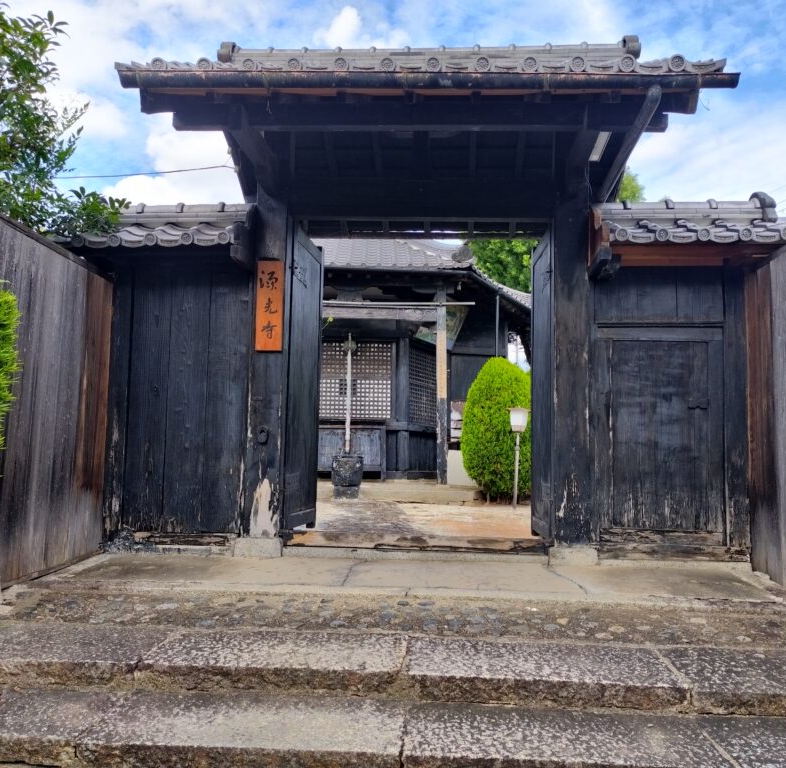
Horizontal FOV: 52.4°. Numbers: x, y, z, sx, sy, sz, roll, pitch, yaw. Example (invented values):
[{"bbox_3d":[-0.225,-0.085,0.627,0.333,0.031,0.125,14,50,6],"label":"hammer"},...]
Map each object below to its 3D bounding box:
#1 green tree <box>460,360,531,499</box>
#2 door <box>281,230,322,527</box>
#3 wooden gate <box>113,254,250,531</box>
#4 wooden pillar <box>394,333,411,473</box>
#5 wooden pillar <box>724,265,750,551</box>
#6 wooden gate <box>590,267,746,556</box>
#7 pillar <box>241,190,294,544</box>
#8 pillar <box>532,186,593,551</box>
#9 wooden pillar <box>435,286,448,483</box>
[{"bbox_3d":[1.484,0.619,11.133,1.052,2.019,1.060,1,-5,3],"label":"green tree"},{"bbox_3d":[-0.821,-0.063,7.073,0.070,2.576,1.030,0,-5,9],"label":"door"},{"bbox_3d":[-1.717,0.085,6.523,1.082,2.230,0.120,1,-5,3],"label":"wooden gate"},{"bbox_3d":[0.200,0.370,14.530,0.213,2.461,0.200,1,-5,3],"label":"wooden pillar"},{"bbox_3d":[2.681,0.173,6.308,0.168,2.232,0.170,1,-5,3],"label":"wooden pillar"},{"bbox_3d":[2.163,0.207,6.324,1.228,2.281,0.140,1,-5,3],"label":"wooden gate"},{"bbox_3d":[-1.009,-0.191,6.510,0.272,2.819,0.270,1,-5,3],"label":"pillar"},{"bbox_3d":[1.411,-0.181,6.398,0.267,2.849,0.270,1,-5,3],"label":"pillar"},{"bbox_3d":[0.788,0.030,12.905,0.155,3.158,0.160,1,-5,3],"label":"wooden pillar"}]

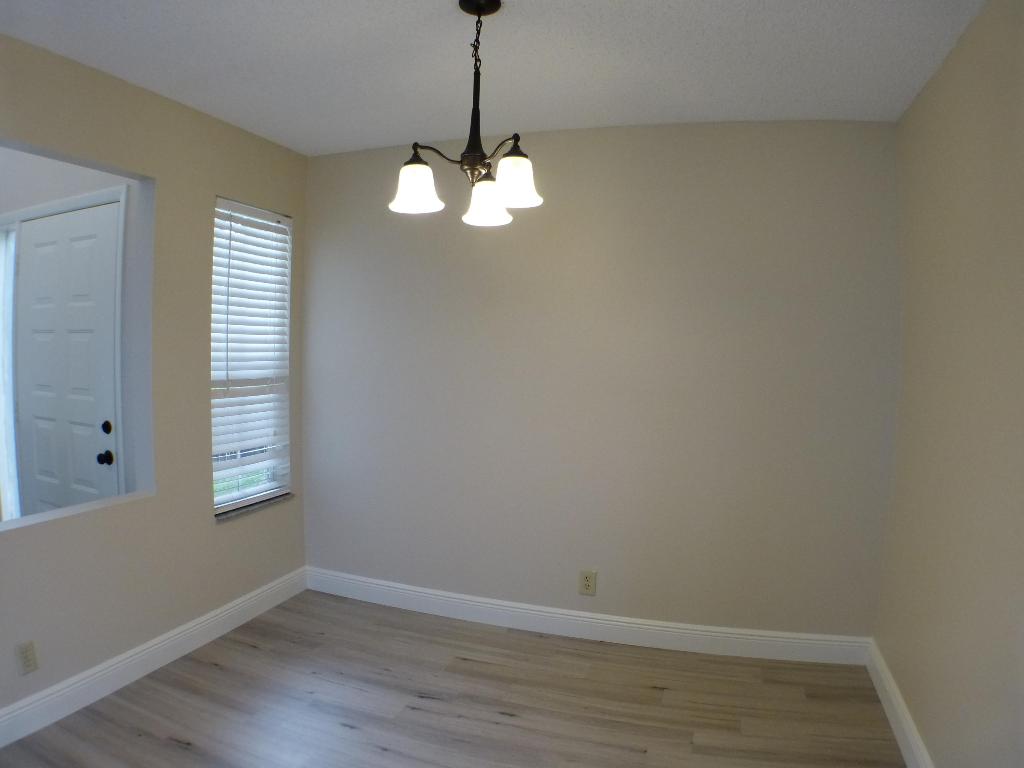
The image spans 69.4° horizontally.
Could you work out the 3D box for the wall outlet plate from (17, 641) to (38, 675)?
[{"bbox_3d":[-1.638,0.925,2.500,0.012,0.112,0.070,2,3,18],"label":"wall outlet plate"}]

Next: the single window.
[{"bbox_3d":[-1.265,-0.140,3.600,0.070,1.440,0.560,2,3,18],"label":"single window"}]

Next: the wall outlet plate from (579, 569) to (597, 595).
[{"bbox_3d":[0.357,0.942,3.500,0.074,0.118,0.012,2,3,18],"label":"wall outlet plate"}]

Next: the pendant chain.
[{"bbox_3d":[-0.099,-0.960,2.085,0.030,0.158,0.028,2,3,18],"label":"pendant chain"}]

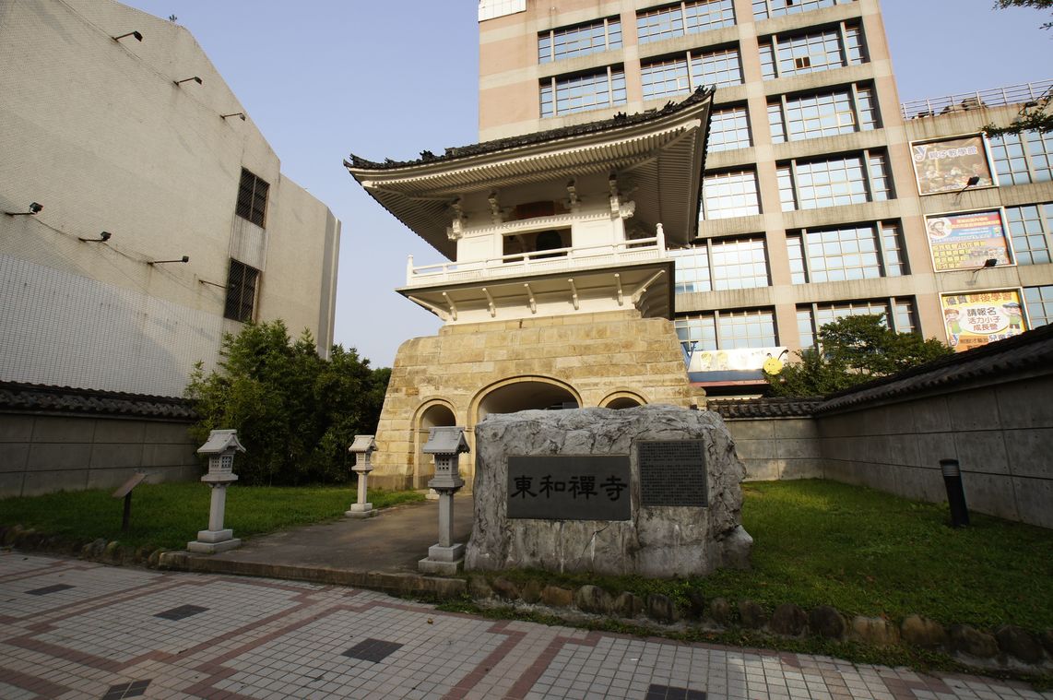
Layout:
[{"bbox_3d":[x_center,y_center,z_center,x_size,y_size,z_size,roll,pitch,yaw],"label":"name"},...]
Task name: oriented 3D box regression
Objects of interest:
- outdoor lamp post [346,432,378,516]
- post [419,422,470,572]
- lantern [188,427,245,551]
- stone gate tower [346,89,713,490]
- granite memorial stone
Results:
[{"bbox_3d":[-3.367,2.591,9.692,0.469,1.615,0.469,-4,-12,15],"label":"outdoor lamp post"},{"bbox_3d":[-0.926,1.717,5.506,0.476,1.601,0.476,-5,-12,18],"label":"post"},{"bbox_3d":[-4.391,2.003,6.709,0.469,1.615,0.469,-4,-12,15],"label":"lantern"},{"bbox_3d":[0.954,-1.747,18.426,11.868,13.455,10.074,-4,-12,15],"label":"stone gate tower"},{"bbox_3d":[0.903,1.603,5.557,3.036,1.794,1.035,-4,-12,15],"label":"granite memorial stone"}]

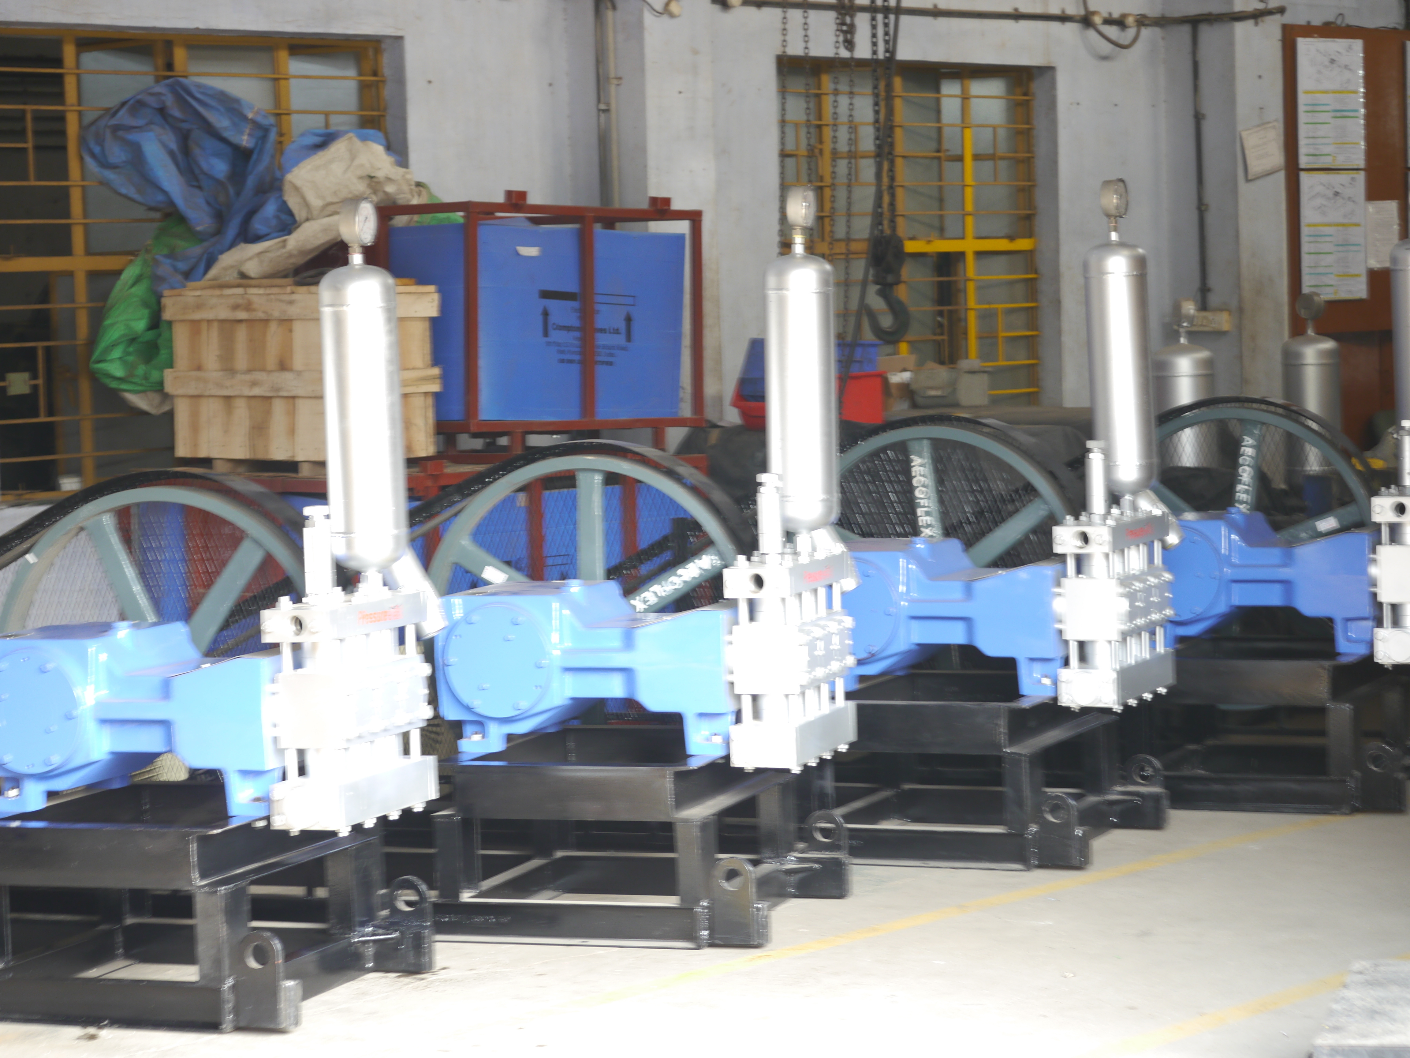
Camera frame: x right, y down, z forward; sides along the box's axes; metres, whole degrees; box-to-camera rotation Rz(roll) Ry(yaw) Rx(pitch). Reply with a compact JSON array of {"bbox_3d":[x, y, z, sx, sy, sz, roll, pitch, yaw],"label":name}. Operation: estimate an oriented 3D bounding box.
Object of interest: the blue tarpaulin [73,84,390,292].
[{"bbox_3d":[-1.483,-1.086,11.600,0.950,0.640,0.600,-2,4,0],"label":"blue tarpaulin"}]

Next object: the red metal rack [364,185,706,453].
[{"bbox_3d":[-0.582,-0.717,12.842,1.058,0.885,0.560,-3,5,-43],"label":"red metal rack"}]

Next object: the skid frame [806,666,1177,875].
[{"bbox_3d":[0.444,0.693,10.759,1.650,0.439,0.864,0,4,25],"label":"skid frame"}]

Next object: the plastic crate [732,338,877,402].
[{"bbox_3d":[0.373,-0.575,13.300,0.335,0.220,0.440,1,5,37],"label":"plastic crate"}]

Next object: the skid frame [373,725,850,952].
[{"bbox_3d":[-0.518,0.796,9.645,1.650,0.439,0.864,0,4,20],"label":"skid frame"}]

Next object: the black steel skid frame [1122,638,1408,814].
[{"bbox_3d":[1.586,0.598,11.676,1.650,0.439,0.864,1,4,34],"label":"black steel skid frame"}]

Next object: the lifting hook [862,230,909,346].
[{"bbox_3d":[0.638,-0.847,12.900,0.172,0.395,0.120,-2,4,0],"label":"lifting hook"}]

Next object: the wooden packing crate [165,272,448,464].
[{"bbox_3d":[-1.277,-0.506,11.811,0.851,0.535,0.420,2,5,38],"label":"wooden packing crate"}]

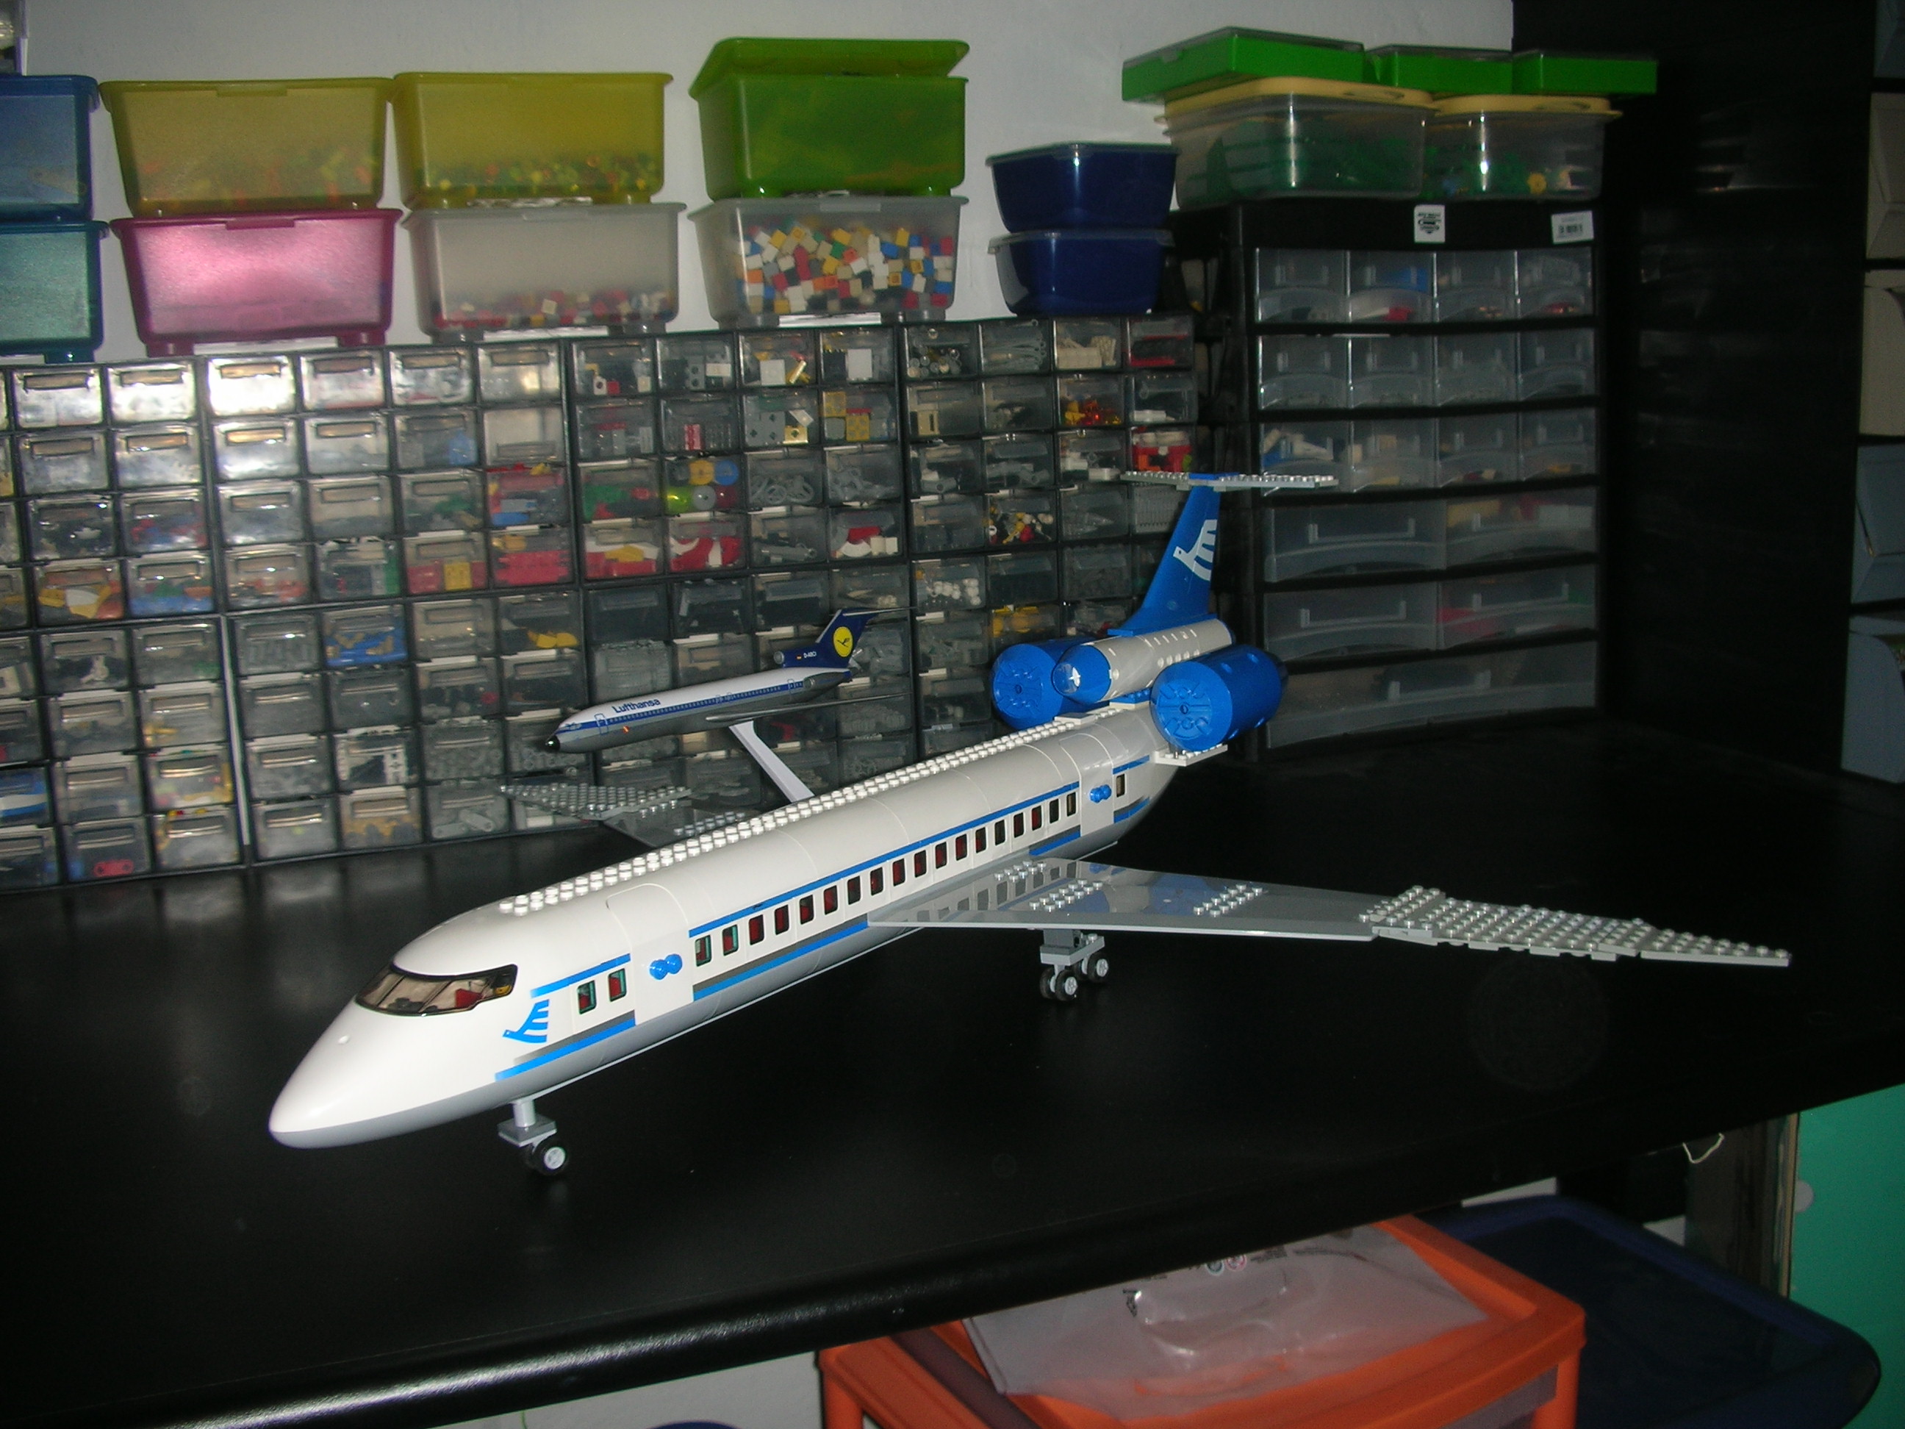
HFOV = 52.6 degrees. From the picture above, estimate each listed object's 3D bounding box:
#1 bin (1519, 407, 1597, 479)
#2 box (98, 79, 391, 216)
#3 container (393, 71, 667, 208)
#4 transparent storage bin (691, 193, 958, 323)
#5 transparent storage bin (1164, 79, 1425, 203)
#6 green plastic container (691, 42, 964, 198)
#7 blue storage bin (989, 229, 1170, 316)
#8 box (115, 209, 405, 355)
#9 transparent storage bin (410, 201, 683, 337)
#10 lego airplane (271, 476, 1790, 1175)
[{"bbox_3d":[0.437,-0.220,1.547,0.077,0.052,0.155,-6,12,-22],"label":"bin"},{"bbox_3d":[-0.442,-0.343,1.198,0.172,0.085,0.122,-6,12,-22],"label":"box"},{"bbox_3d":[-0.279,-0.368,1.262,0.172,0.085,0.122,-6,12,-22],"label":"container"},{"bbox_3d":[-0.090,-0.314,1.353,0.172,0.085,0.122,-6,12,-22],"label":"transparent storage bin"},{"bbox_3d":[0.255,-0.422,1.434,0.153,0.084,0.155,-6,12,-22],"label":"transparent storage bin"},{"bbox_3d":[-0.089,-0.404,1.339,0.174,0.103,0.128,-6,12,-22],"label":"green plastic container"},{"bbox_3d":[0.092,-0.321,1.420,0.104,0.062,0.104,-6,12,-22],"label":"blue storage bin"},{"bbox_3d":[-0.440,-0.266,1.212,0.172,0.085,0.122,-6,12,-22],"label":"box"},{"bbox_3d":[-0.274,-0.290,1.278,0.172,0.085,0.122,-6,12,-22],"label":"transparent storage bin"},{"bbox_3d":[-0.026,0.022,0.907,0.765,0.225,0.714,6,13,34],"label":"lego airplane"}]

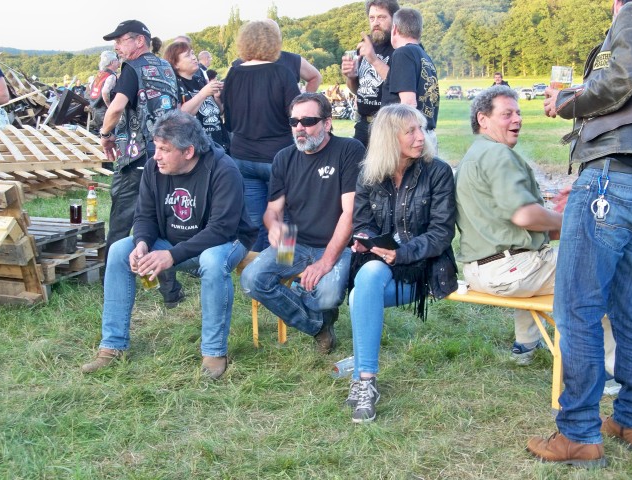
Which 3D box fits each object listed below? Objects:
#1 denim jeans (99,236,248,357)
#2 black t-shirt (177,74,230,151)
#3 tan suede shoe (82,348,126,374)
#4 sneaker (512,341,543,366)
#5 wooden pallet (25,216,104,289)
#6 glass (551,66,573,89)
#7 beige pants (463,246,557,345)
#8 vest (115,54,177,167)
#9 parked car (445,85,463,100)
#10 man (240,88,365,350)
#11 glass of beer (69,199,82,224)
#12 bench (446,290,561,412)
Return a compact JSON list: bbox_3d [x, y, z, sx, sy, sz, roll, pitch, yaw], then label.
[{"bbox_3d":[-0.690,0.241,4.780,0.630,0.560,0.680,4,11,24],"label":"denim jeans"},{"bbox_3d":[-0.762,-0.802,6.100,0.330,0.620,0.500,8,13,39],"label":"black t-shirt"},{"bbox_3d":[-1.055,0.580,4.577,0.100,0.110,0.280,10,14,44],"label":"tan suede shoe"},{"bbox_3d":[1.100,0.551,4.660,0.105,0.110,0.290,8,13,40],"label":"sneaker"},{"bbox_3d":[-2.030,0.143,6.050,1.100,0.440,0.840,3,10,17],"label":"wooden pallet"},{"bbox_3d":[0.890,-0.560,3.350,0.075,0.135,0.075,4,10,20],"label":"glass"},{"bbox_3d":[1.020,0.279,4.381,0.640,0.580,0.520,-9,13,-43],"label":"beige pants"},{"bbox_3d":[-1.048,-0.805,5.750,0.470,0.700,0.300,-10,14,-44],"label":"vest"},{"bbox_3d":[16.123,-17.174,108.000,1.800,1.600,4.300,3,10,16],"label":"parked car"},{"bbox_3d":[-0.055,-0.031,4.500,0.600,1.310,0.720,4,11,23],"label":"man"},{"bbox_3d":[-1.600,-0.190,6.150,0.080,0.160,0.080,0,10,0],"label":"glass of beer"},{"bbox_3d":[0.409,0.424,4.367,2.200,0.480,0.250,6,11,30],"label":"bench"}]

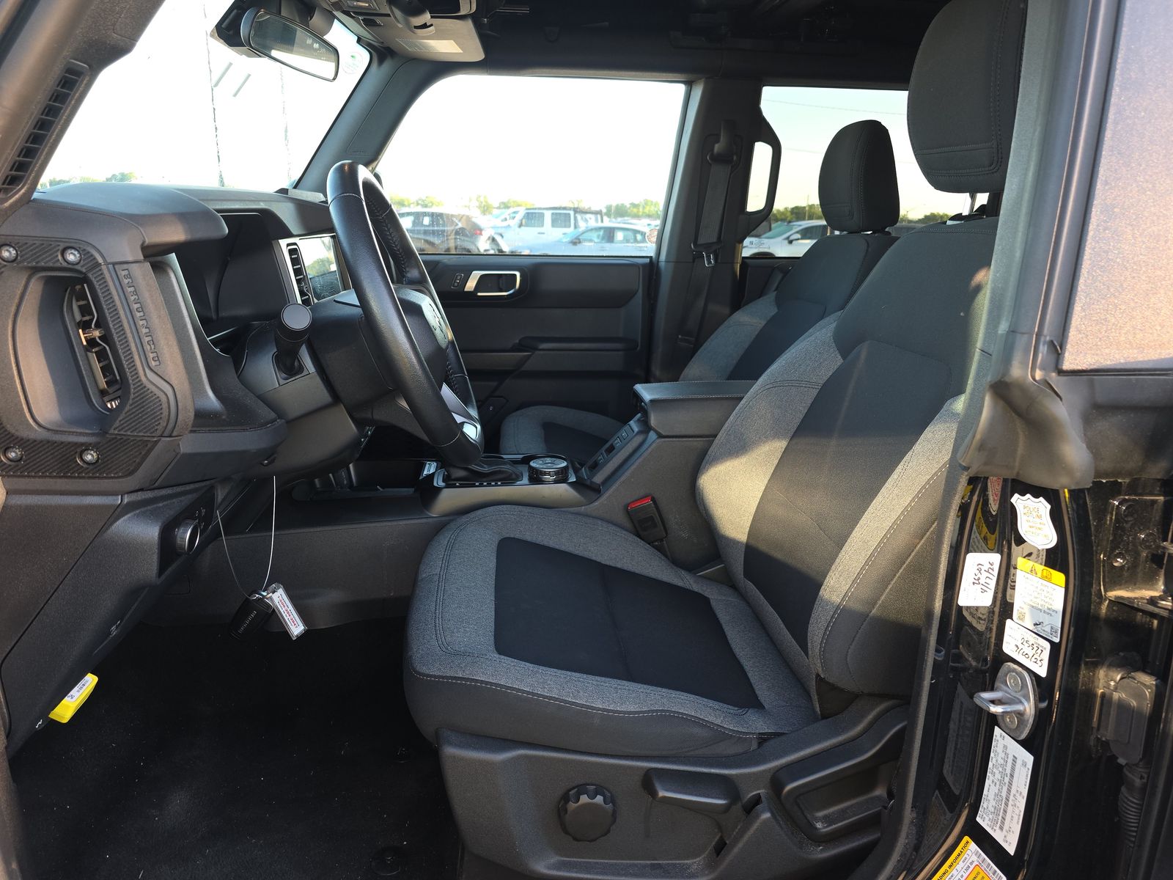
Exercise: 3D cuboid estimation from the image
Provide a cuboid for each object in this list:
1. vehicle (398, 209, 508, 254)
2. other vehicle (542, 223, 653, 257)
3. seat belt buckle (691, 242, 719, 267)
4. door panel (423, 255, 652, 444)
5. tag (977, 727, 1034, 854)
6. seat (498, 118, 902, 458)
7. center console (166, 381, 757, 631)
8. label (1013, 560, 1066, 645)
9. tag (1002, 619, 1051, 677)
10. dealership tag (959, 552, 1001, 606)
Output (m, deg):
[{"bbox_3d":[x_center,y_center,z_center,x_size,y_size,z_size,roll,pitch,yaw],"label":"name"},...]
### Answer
[{"bbox_3d":[-4.836,-5.693,22.436,4.650,1.680,1.880,0,16,-6],"label":"vehicle"},{"bbox_3d":[0.194,-5.078,21.143,4.850,1.450,1.850,0,16,-6],"label":"other vehicle"},{"bbox_3d":[0.295,-0.460,1.937,0.068,0.062,0.028,0,16,-6],"label":"seat belt buckle"},{"bbox_3d":[-0.280,-0.207,2.013,0.890,0.530,0.130,0,16,-6],"label":"door panel"},{"bbox_3d":[0.362,0.302,0.674,0.003,0.099,0.043,-3,16,-16],"label":"tag"},{"bbox_3d":[0.226,-0.204,1.731,0.870,0.970,0.530,0,16,-6],"label":"seat"},{"bbox_3d":[-0.119,0.083,1.386,1.060,0.400,0.290,0,16,-6],"label":"center console"},{"bbox_3d":[0.364,0.127,0.628,0.003,0.055,0.045,-4,11,-16],"label":"label"},{"bbox_3d":[0.363,0.172,0.643,0.003,0.030,0.045,-3,16,-16],"label":"tag"},{"bbox_3d":[0.332,0.118,0.658,0.028,0.048,0.003,3,16,8],"label":"dealership tag"}]

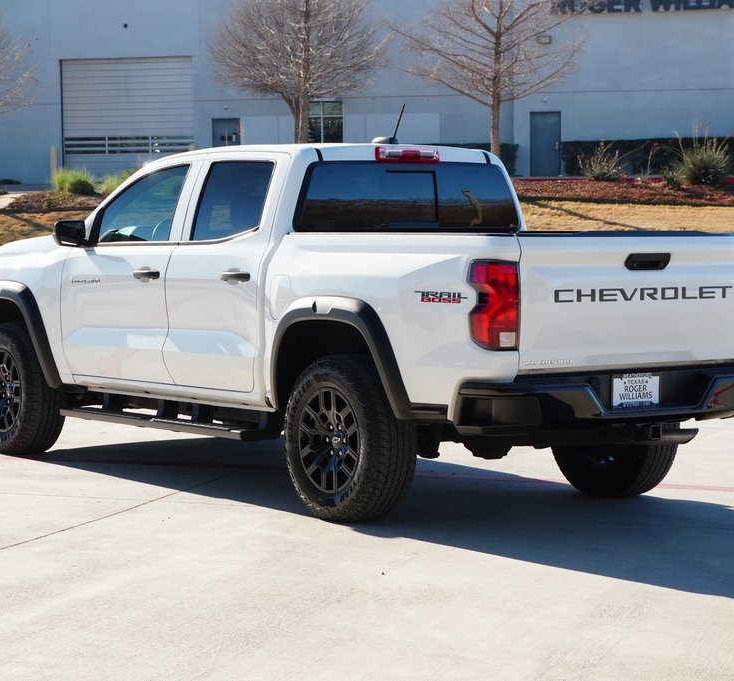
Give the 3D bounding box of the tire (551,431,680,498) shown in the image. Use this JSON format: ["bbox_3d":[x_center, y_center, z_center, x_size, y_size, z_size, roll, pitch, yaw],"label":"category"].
[{"bbox_3d":[1.279,0.418,10.894,0.272,0.790,0.790,-2,4,-37],"label":"tire"}]

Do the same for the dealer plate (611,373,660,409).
[{"bbox_3d":[1.236,0.230,9.524,0.308,0.160,0.020,-2,4,-37],"label":"dealer plate"}]

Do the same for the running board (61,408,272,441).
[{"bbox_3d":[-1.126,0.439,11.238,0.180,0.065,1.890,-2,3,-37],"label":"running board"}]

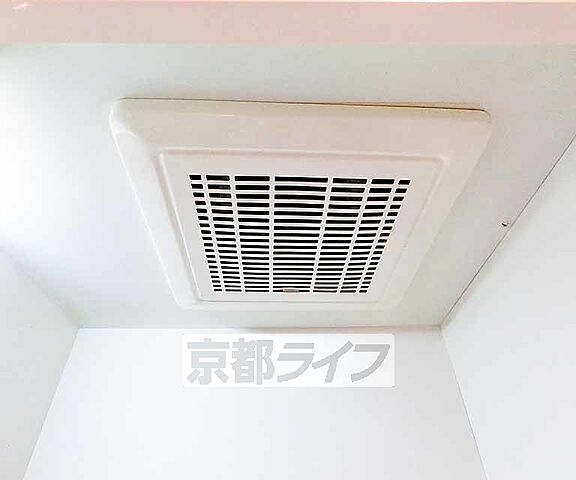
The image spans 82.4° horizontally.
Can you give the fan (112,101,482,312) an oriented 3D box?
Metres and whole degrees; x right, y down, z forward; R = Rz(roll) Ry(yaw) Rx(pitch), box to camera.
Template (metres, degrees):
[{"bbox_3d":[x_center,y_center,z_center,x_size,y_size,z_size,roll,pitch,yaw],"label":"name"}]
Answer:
[{"bbox_3d":[0.011,0.006,0.437,0.375,0.022,0.375,1,-41,-2],"label":"fan"}]

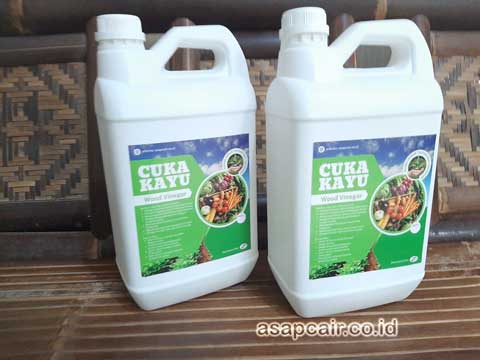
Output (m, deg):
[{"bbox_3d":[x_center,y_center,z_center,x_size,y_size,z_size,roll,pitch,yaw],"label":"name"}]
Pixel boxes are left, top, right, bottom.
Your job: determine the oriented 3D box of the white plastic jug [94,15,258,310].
[{"bbox_3d":[-0.069,-0.018,0.435,0.165,0.312,0.110,-9,18,-24],"label":"white plastic jug"}]

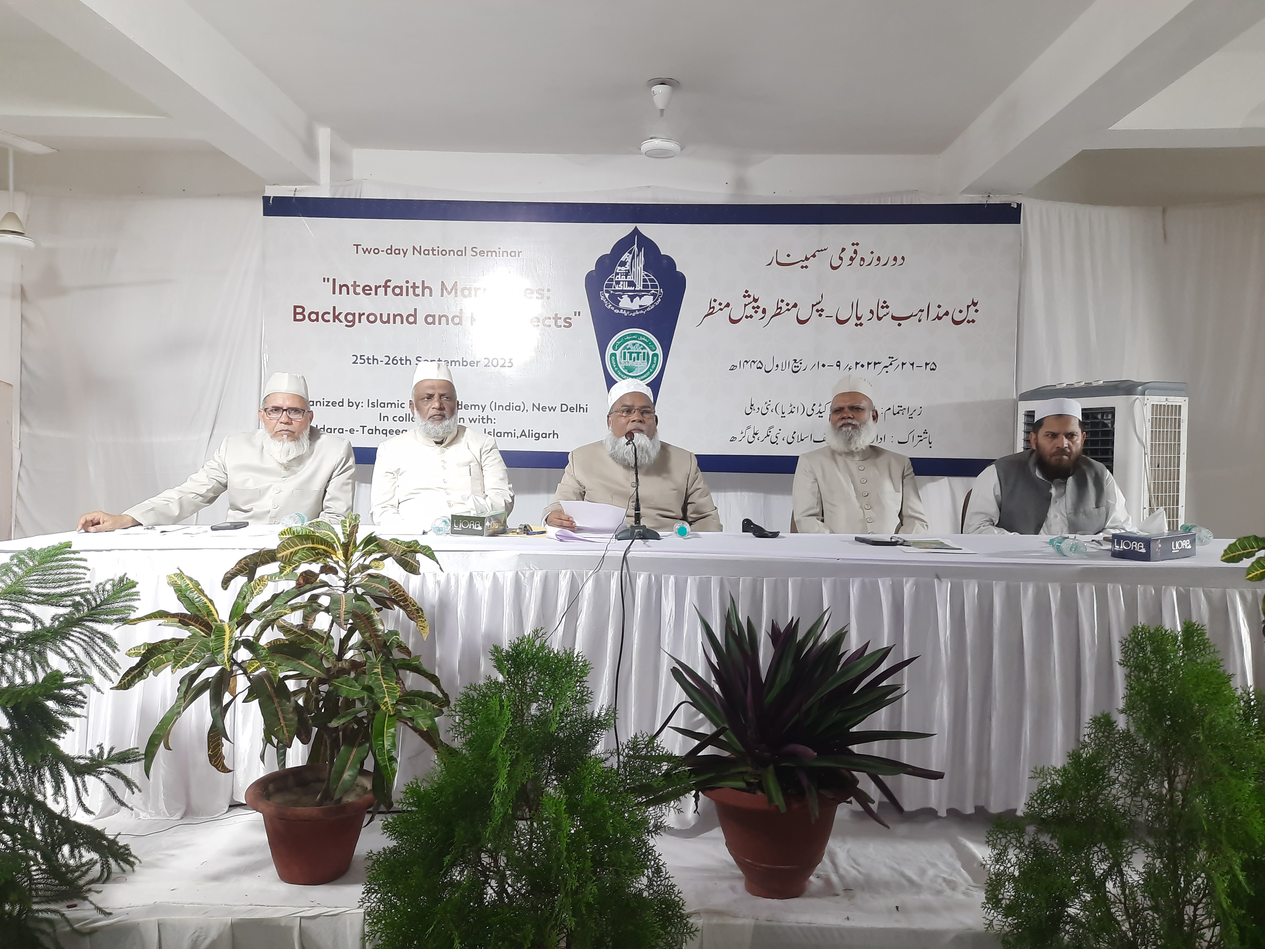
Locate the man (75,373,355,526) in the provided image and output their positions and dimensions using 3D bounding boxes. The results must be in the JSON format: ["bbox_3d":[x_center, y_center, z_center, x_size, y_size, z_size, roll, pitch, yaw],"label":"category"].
[{"bbox_3d":[-1.462,0.288,3.392,0.920,1.330,0.760,0,2,-12],"label":"man"}]

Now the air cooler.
[{"bbox_3d":[2.161,0.244,4.230,0.430,1.300,0.630,-1,2,-33],"label":"air cooler"}]

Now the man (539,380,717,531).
[{"bbox_3d":[-0.002,0.306,3.362,0.640,1.320,0.780,0,2,0],"label":"man"}]

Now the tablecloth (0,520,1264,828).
[{"bbox_3d":[0.195,0.603,2.972,4.450,0.755,0.730,1,2,1],"label":"tablecloth"}]

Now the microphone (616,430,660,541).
[{"bbox_3d":[0.015,0.035,3.163,0.155,0.366,0.160,0,2,0],"label":"microphone"}]

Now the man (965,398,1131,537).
[{"bbox_3d":[1.497,0.349,3.333,0.600,1.260,0.820,1,2,17],"label":"man"}]

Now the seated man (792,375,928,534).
[{"bbox_3d":[0.858,0.295,3.442,0.520,1.350,0.760,1,2,9],"label":"seated man"}]

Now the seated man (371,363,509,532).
[{"bbox_3d":[-0.722,0.272,3.441,0.540,1.370,0.760,0,2,-10],"label":"seated man"}]

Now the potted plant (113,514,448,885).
[{"bbox_3d":[-0.874,0.539,2.340,0.820,0.910,0.740,0,2,0],"label":"potted plant"}]

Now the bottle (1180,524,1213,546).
[{"bbox_3d":[1.908,0.201,3.118,0.060,0.060,0.180,1,5,10],"label":"bottle"}]

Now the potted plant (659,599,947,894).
[{"bbox_3d":[0.415,0.641,2.273,0.680,0.730,0.660,0,2,0],"label":"potted plant"}]

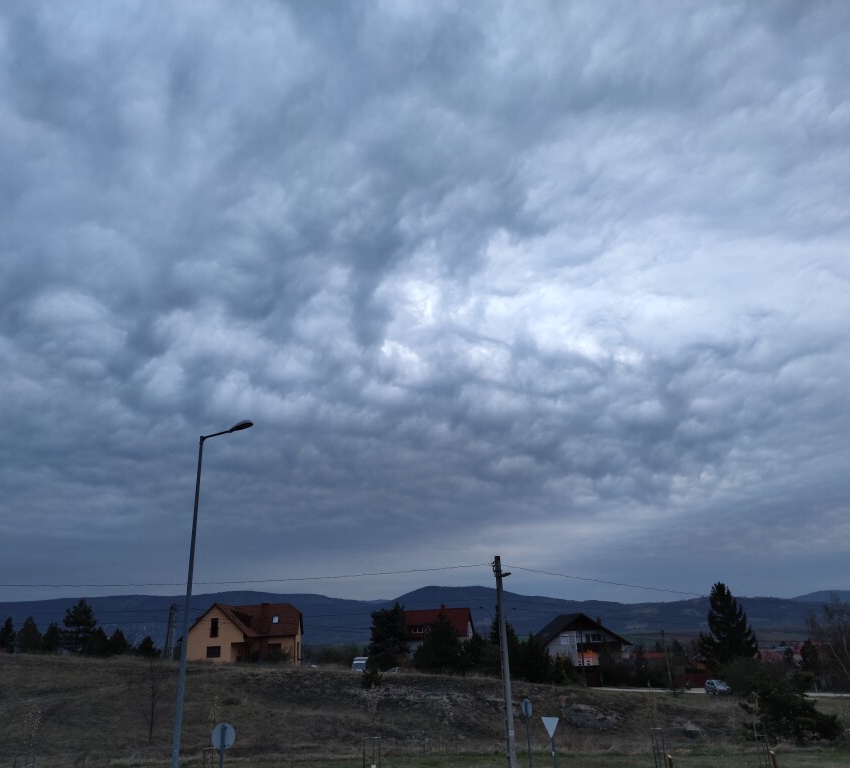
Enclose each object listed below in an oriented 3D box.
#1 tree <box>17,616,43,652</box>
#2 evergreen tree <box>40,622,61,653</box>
[{"bbox_3d":[-47.349,29.974,85.006,2.790,4.070,2.790,8,-22,-27],"label":"tree"},{"bbox_3d":[-48.527,32.977,92.000,2.768,3.906,2.768,7,-22,-26],"label":"evergreen tree"}]

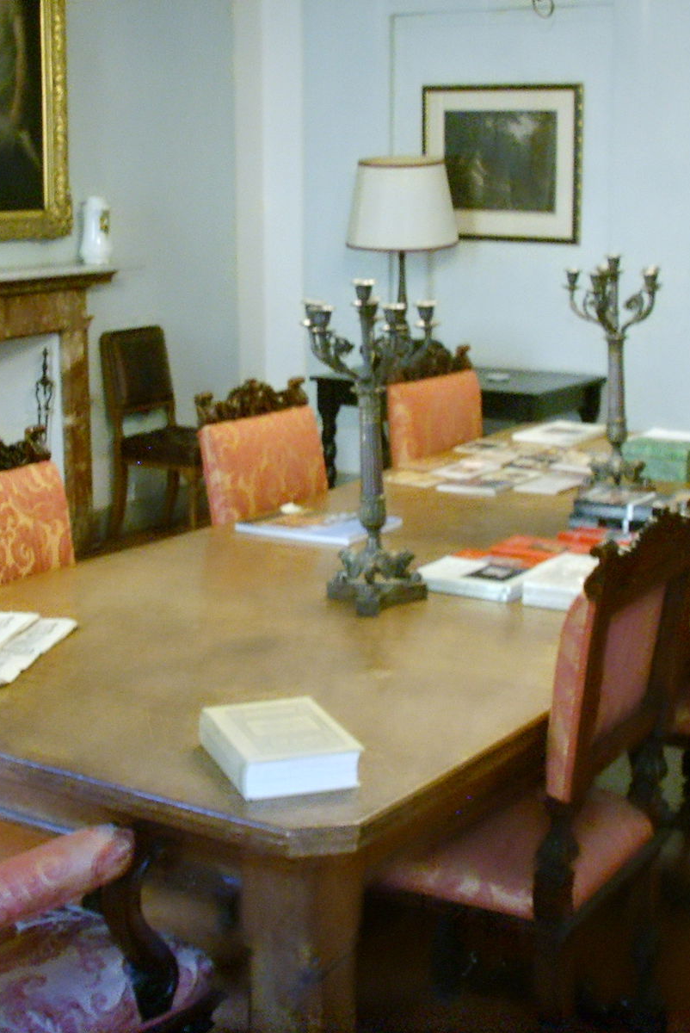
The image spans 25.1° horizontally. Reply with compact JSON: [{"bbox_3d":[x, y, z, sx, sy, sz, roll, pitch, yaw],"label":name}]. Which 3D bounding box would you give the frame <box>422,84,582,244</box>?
[{"bbox_3d":[0.698,-1.588,6.992,0.810,0.690,0.030,8,15,34],"label":"frame"}]

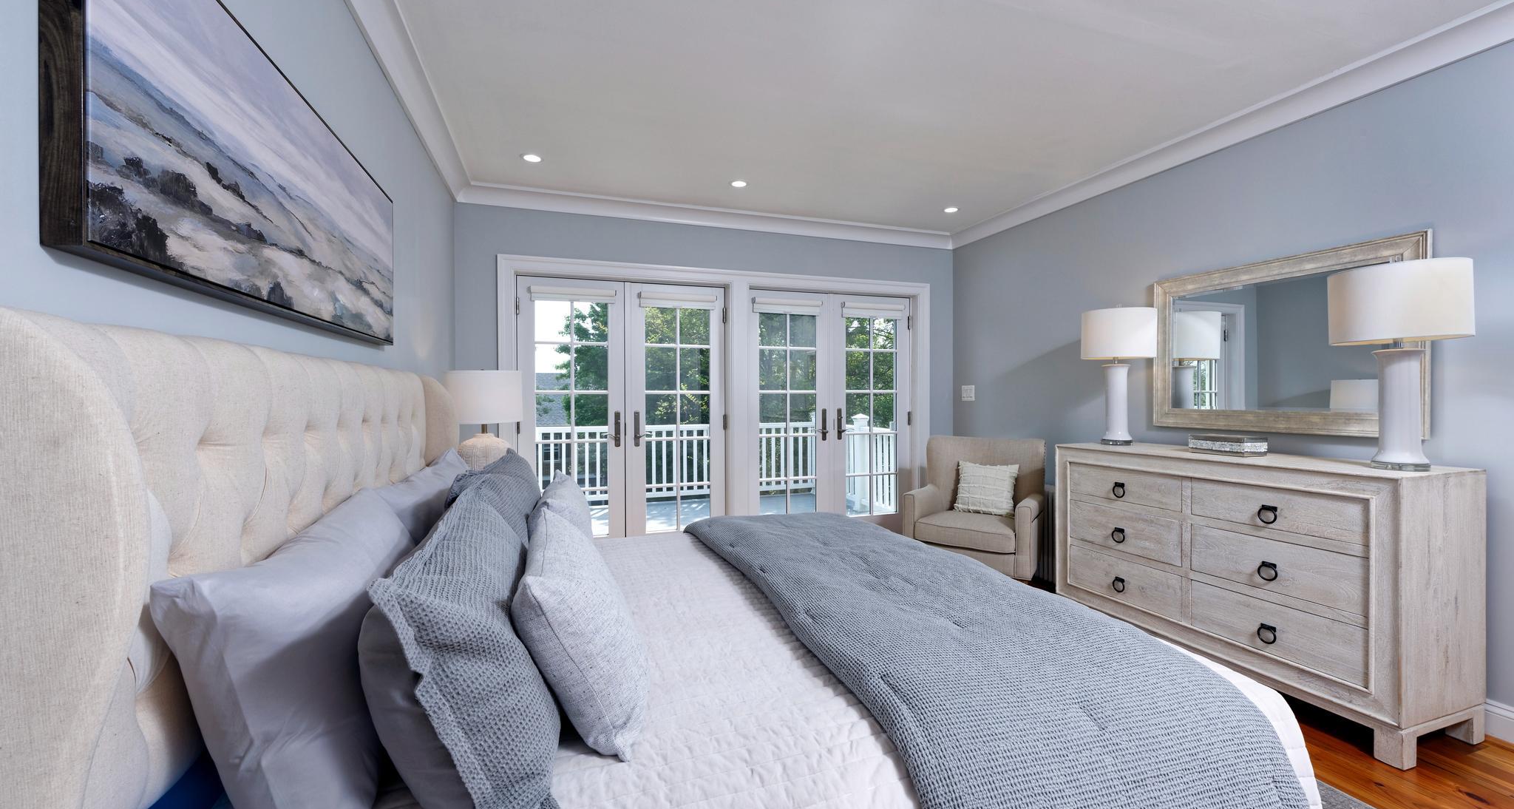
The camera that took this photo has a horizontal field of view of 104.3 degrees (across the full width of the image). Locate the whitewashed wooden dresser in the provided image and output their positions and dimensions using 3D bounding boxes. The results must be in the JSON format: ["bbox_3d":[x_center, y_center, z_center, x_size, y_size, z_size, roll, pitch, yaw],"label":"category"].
[{"bbox_3d":[2.160,0.730,2.723,0.496,0.964,1.440,0,0,-18],"label":"whitewashed wooden dresser"}]

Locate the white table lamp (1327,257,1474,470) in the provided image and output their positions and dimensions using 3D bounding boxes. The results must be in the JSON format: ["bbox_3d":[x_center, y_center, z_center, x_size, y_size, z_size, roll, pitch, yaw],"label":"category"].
[{"bbox_3d":[2.386,-0.147,2.166,0.360,0.785,0.360,0,0,-18],"label":"white table lamp"}]

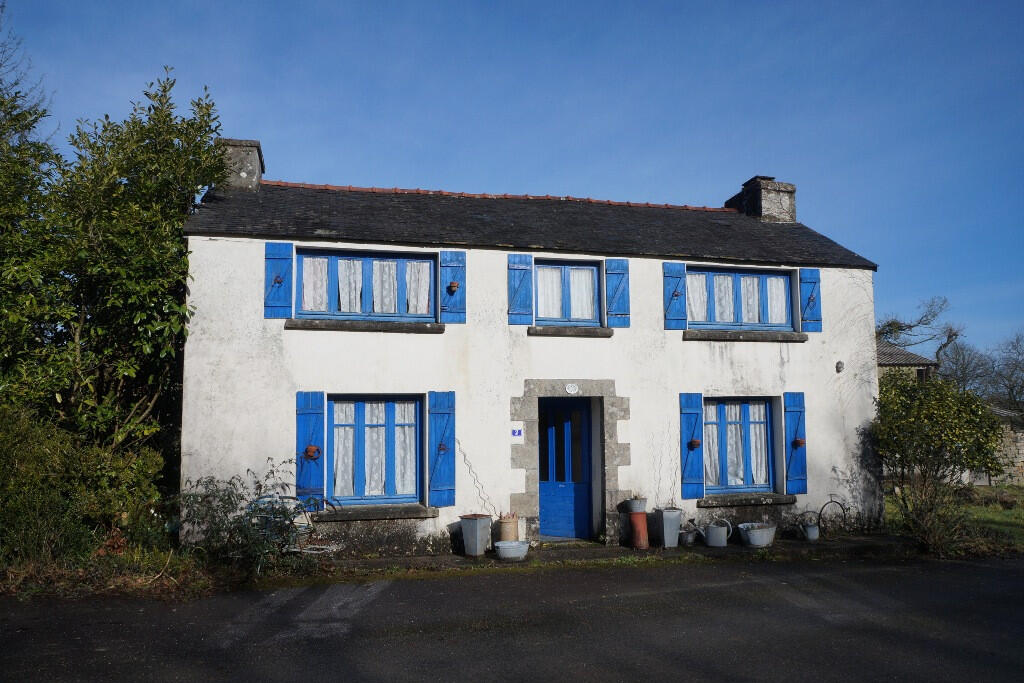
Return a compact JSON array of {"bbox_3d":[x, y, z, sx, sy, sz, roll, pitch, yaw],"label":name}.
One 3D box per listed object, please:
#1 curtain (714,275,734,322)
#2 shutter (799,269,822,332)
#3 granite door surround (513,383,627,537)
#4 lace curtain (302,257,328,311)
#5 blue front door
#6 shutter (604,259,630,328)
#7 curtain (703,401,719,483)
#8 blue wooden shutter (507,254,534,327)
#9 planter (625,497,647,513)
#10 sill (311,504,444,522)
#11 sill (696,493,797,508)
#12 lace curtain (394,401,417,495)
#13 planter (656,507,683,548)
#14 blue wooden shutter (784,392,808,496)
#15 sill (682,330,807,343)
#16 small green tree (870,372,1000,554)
[{"bbox_3d":[3.261,-0.652,11.808,0.352,0.736,0.040,1,-4,-15],"label":"curtain"},{"bbox_3d":[4.847,-0.650,12.372,0.380,1.000,0.040,1,-5,-16],"label":"shutter"},{"bbox_3d":[0.817,1.742,11.257,1.800,2.360,0.360,1,-5,-16],"label":"granite door surround"},{"bbox_3d":[-2.671,-0.777,10.465,0.340,0.741,0.050,1,-4,-14],"label":"lace curtain"},{"bbox_3d":[0.740,1.869,11.440,0.926,2.065,0.078,1,-5,-15],"label":"blue front door"},{"bbox_3d":[1.567,-0.708,11.351,0.374,1.023,0.050,1,-5,-15],"label":"shutter"},{"bbox_3d":[3.112,1.601,12.057,0.301,1.313,0.050,1,-5,-16],"label":"curtain"},{"bbox_3d":[0.122,-0.741,10.975,0.356,1.018,0.050,1,-5,-15],"label":"blue wooden shutter"},{"bbox_3d":[1.718,2.256,10.632,0.321,0.195,0.321,0,-4,0],"label":"planter"},{"bbox_3d":[-1.802,2.286,10.205,1.652,0.122,0.250,1,-4,-14],"label":"sill"},{"bbox_3d":[3.561,2.458,11.890,1.726,0.170,0.310,1,-5,-16],"label":"sill"},{"bbox_3d":[-1.431,1.441,10.362,0.293,1.266,0.040,1,-4,-15],"label":"lace curtain"},{"bbox_3d":[2.191,2.598,10.768,0.282,0.529,0.282,1,-4,-15],"label":"planter"},{"bbox_3d":[4.276,1.541,11.617,0.357,1.527,0.050,1,-4,-15],"label":"blue wooden shutter"},{"bbox_3d":[3.510,-0.064,11.692,2.074,0.171,0.250,1,-4,-14],"label":"sill"},{"bbox_3d":[6.426,1.812,11.600,1.800,2.650,1.800,1,-5,-16],"label":"small green tree"}]

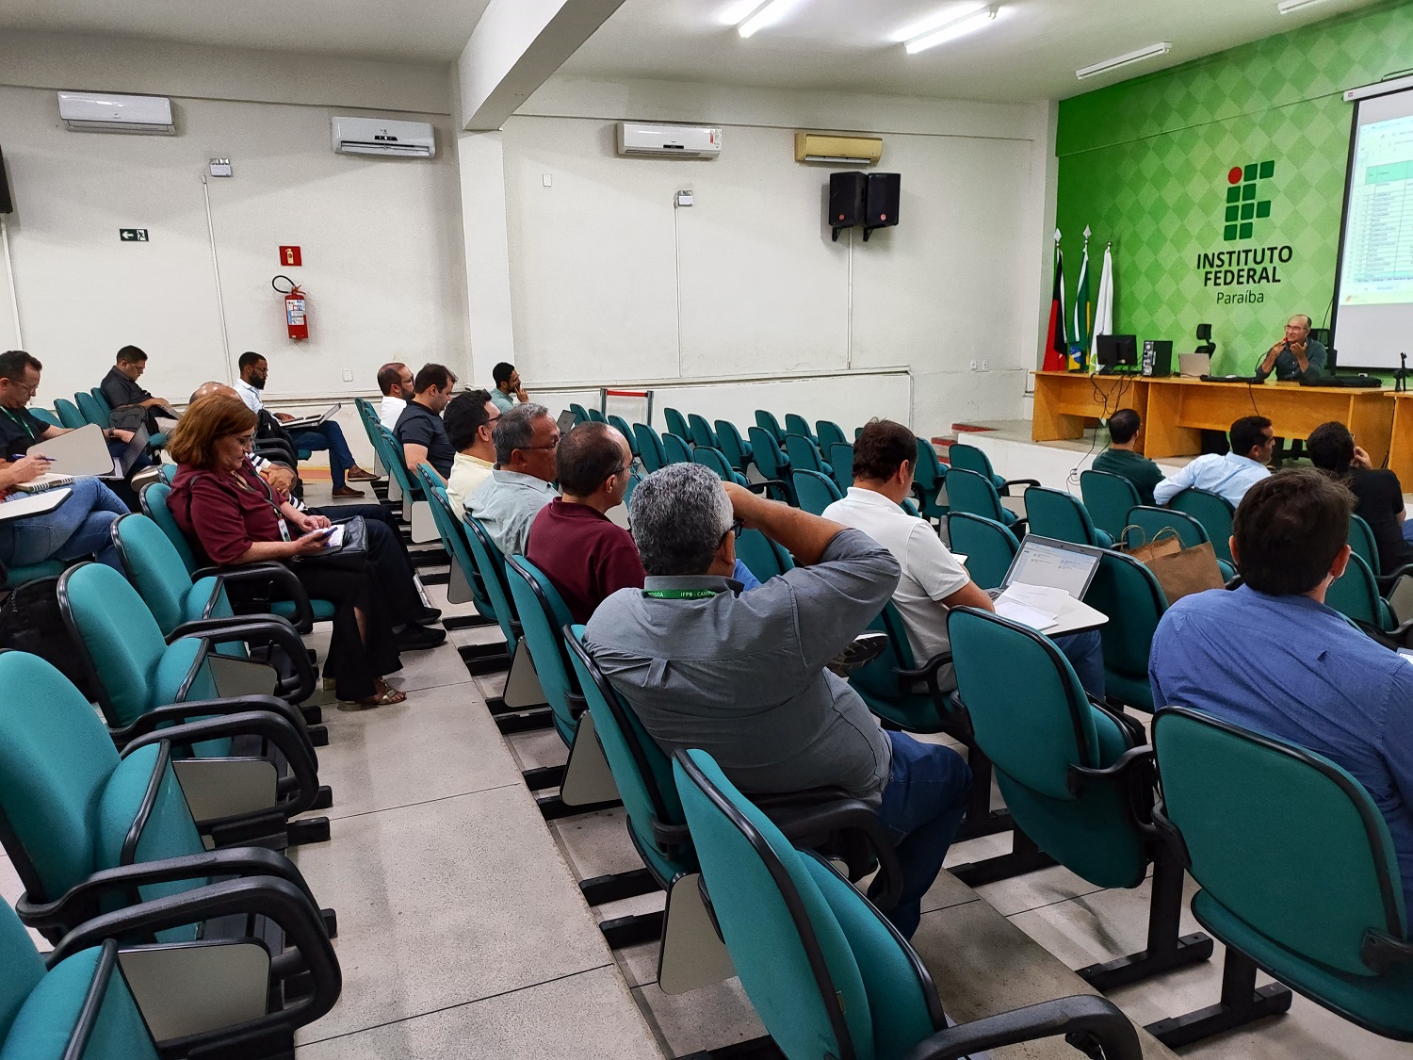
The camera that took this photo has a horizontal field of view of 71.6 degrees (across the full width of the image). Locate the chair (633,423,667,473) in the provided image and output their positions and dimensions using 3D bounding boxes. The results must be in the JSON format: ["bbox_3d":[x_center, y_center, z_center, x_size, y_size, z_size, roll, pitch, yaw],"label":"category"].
[{"bbox_3d":[-0.239,-0.423,8.082,0.570,0.860,0.660,-6,13,-22],"label":"chair"}]

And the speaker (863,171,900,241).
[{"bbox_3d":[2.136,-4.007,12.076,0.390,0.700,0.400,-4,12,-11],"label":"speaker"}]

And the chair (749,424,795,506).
[{"bbox_3d":[0.719,-0.419,8.359,0.570,0.860,0.660,-6,13,-22],"label":"chair"}]

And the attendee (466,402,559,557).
[{"bbox_3d":[-0.356,0.161,3.413,0.920,1.230,0.540,-7,13,-27],"label":"attendee"}]

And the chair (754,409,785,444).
[{"bbox_3d":[0.869,-0.864,10.843,0.550,0.920,0.650,-6,13,-22],"label":"chair"}]

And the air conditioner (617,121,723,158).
[{"bbox_3d":[-0.396,-4.192,10.557,1.100,0.305,0.220,-6,13,-22],"label":"air conditioner"}]

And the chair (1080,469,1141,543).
[{"bbox_3d":[2.753,0.028,6.376,0.560,0.920,0.650,-6,13,-22],"label":"chair"}]

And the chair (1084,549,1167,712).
[{"bbox_3d":[1.625,0.464,3.509,0.570,0.870,0.620,-6,13,-21],"label":"chair"}]

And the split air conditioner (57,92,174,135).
[{"bbox_3d":[-5.609,-3.956,9.346,0.920,0.300,0.220,-6,13,-22],"label":"split air conditioner"}]

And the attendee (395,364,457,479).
[{"bbox_3d":[-1.452,-0.329,5.878,0.780,1.310,0.520,-6,13,-21],"label":"attendee"}]

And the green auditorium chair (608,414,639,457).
[{"bbox_3d":[-0.524,-0.571,8.815,0.570,0.860,0.660,-6,13,-22],"label":"green auditorium chair"}]

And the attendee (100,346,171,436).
[{"bbox_3d":[-4.442,-0.857,7.942,0.780,1.250,0.520,-6,13,-22],"label":"attendee"}]

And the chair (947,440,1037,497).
[{"bbox_3d":[2.125,-0.207,7.329,0.540,0.841,0.610,-6,13,-22],"label":"chair"}]

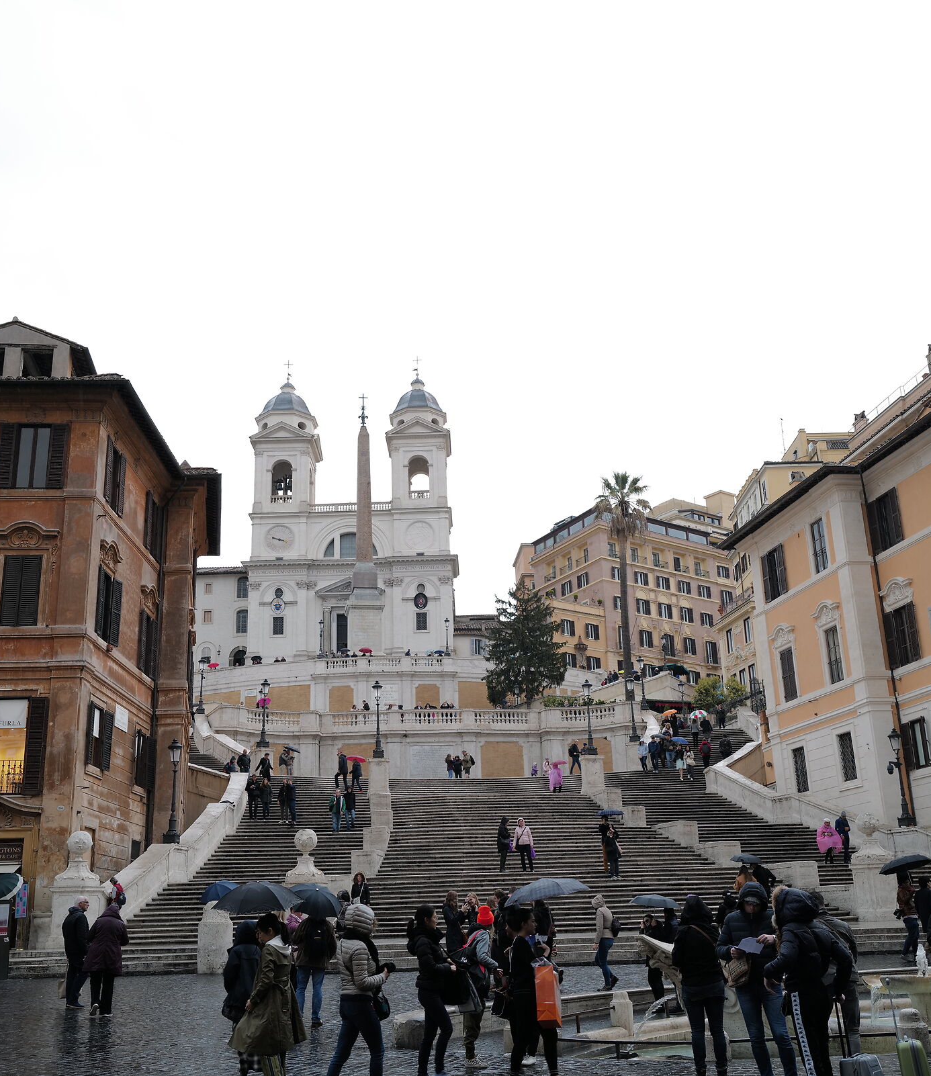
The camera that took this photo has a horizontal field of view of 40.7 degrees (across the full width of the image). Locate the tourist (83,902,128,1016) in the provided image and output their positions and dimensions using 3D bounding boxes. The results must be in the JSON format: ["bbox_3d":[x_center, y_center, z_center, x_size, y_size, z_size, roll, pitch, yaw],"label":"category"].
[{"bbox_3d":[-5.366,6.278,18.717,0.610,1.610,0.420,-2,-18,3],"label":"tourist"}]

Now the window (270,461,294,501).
[{"bbox_3d":[-22.136,-6.900,150.982,2.729,5.178,0.600,-2,-18,0],"label":"window"}]

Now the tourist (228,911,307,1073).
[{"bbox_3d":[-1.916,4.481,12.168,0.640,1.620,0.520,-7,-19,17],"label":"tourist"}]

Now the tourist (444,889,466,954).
[{"bbox_3d":[-0.210,7.770,24.605,0.460,1.640,0.460,-9,-19,23],"label":"tourist"}]

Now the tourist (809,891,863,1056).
[{"bbox_3d":[3.631,4.451,12.715,0.550,1.700,0.480,10,-22,-32],"label":"tourist"}]

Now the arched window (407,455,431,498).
[{"bbox_3d":[-5.672,-7.437,152.659,2.759,5.569,0.600,-2,-18,0],"label":"arched window"}]

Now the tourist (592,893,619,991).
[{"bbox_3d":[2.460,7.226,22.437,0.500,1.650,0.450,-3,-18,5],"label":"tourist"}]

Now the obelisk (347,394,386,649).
[{"bbox_3d":[-9.499,0.225,120.483,3.700,29.936,3.700,-2,-18,0],"label":"obelisk"}]

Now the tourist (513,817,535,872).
[{"bbox_3d":[1.764,9.645,39.415,0.600,1.640,0.380,-5,-18,8],"label":"tourist"}]

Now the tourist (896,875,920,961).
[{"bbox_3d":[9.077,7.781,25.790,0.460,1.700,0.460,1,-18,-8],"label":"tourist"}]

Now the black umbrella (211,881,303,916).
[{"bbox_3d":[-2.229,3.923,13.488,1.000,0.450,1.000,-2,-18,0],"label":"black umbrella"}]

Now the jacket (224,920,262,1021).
[{"bbox_3d":[-2.227,4.409,12.780,0.490,0.996,0.330,-1,-18,-3],"label":"jacket"}]

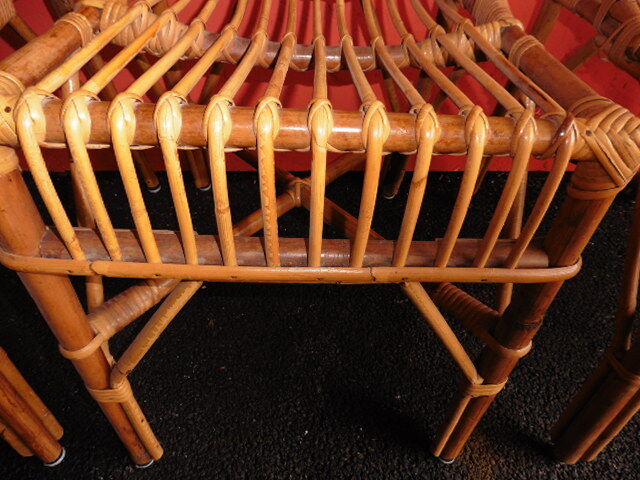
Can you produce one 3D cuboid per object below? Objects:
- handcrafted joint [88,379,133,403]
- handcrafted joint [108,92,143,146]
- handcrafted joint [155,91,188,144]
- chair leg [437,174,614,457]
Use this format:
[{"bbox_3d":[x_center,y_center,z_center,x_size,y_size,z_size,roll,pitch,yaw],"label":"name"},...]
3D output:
[{"bbox_3d":[-0.223,0.161,0.472,0.048,0.021,0.035,1,41,-3],"label":"handcrafted joint"},{"bbox_3d":[-0.119,-0.073,0.270,0.021,0.034,0.032,1,41,-3],"label":"handcrafted joint"},{"bbox_3d":[-0.090,-0.075,0.270,0.021,0.034,0.032,1,41,-3],"label":"handcrafted joint"},{"bbox_3d":[0.179,0.134,0.459,0.038,0.447,0.036,1,41,-3],"label":"chair leg"}]

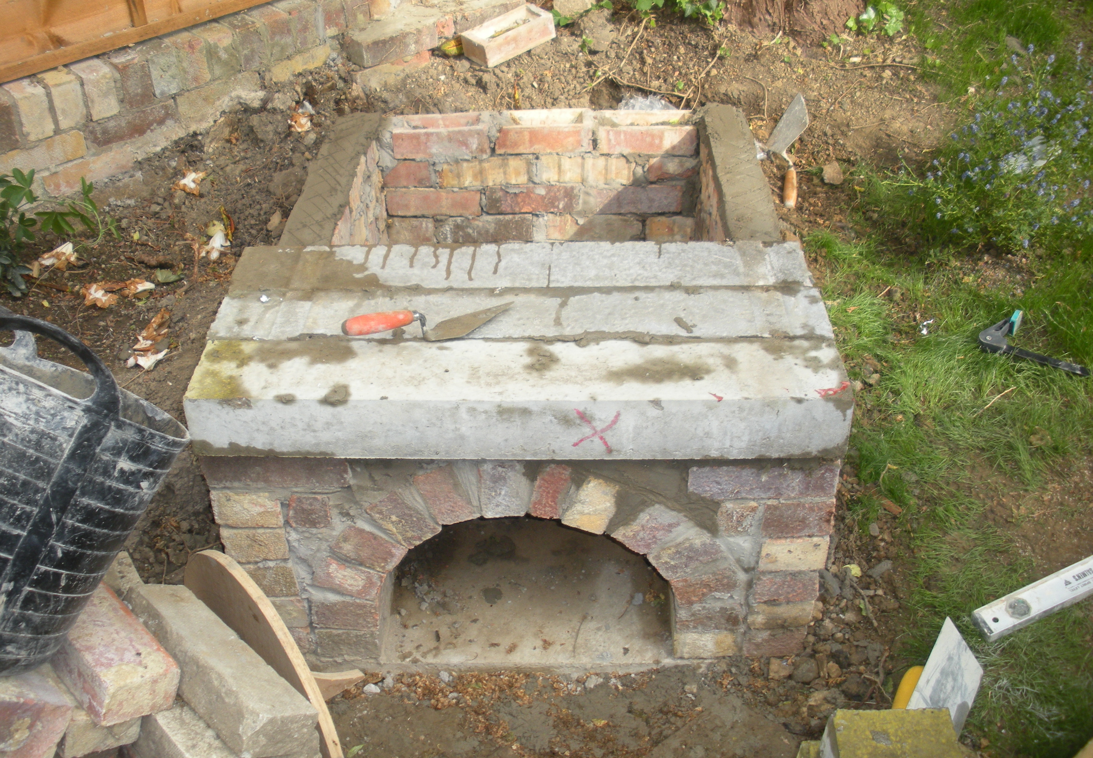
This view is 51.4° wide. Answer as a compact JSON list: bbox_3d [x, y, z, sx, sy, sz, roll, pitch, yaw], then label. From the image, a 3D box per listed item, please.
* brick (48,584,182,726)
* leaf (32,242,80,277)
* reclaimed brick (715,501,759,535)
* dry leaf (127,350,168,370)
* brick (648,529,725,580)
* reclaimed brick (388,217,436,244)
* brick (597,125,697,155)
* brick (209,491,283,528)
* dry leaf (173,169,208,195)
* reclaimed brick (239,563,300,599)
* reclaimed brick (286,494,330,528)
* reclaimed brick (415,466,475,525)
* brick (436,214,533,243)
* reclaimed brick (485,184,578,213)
[{"bbox_3d":[-0.641,0.392,1.643,0.218,0.067,0.104,34,25,33],"label":"brick"},{"bbox_3d":[-0.996,-0.242,2.310,0.080,0.038,0.072,0,36,0],"label":"leaf"},{"bbox_3d":[0.287,0.163,1.751,0.055,0.066,0.150,0,37,2],"label":"reclaimed brick"},{"bbox_3d":[-0.733,-0.035,2.088,0.068,0.020,0.045,0,36,0],"label":"dry leaf"},{"bbox_3d":[0.215,0.203,1.800,0.102,0.063,0.212,-28,31,20],"label":"brick"},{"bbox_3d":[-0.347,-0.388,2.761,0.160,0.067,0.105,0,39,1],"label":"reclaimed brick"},{"bbox_3d":[0.221,-0.549,2.521,0.213,0.067,0.100,0,36,0],"label":"brick"},{"bbox_3d":[-0.440,0.130,1.765,0.101,0.067,0.213,1,37,1],"label":"brick"},{"bbox_3d":[-0.824,-0.455,2.628,0.080,0.030,0.080,0,39,1],"label":"dry leaf"},{"bbox_3d":[-0.446,0.261,1.882,0.103,0.066,0.200,0,37,2],"label":"reclaimed brick"},{"bbox_3d":[-0.352,0.150,1.749,0.064,0.068,0.150,0,39,1],"label":"reclaimed brick"},{"bbox_3d":[-0.146,0.117,1.706,0.064,0.102,0.175,-16,34,11],"label":"reclaimed brick"},{"bbox_3d":[-0.142,-0.380,2.690,0.220,0.069,0.103,0,37,2],"label":"brick"},{"bbox_3d":[-0.035,-0.452,2.703,0.215,0.067,0.105,0,39,1],"label":"reclaimed brick"}]

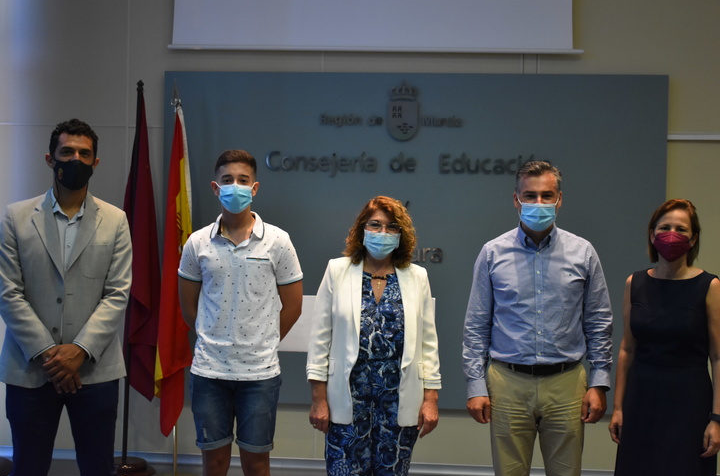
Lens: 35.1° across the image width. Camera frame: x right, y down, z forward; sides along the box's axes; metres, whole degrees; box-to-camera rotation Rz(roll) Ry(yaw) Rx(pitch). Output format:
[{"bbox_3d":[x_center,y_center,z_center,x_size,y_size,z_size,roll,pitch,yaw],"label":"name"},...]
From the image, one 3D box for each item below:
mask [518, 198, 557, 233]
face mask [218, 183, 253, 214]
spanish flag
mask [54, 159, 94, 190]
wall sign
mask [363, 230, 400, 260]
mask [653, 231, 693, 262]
[{"bbox_3d":[0.635,-0.084,4.080,0.143,0.122,0.095,1,0,9],"label":"mask"},{"bbox_3d":[-0.464,-0.147,4.250,0.132,0.118,0.090,1,0,-6],"label":"face mask"},{"bbox_3d":[-1.025,0.158,6.300,0.220,1.870,0.200,1,0,5],"label":"spanish flag"},{"bbox_3d":[-0.994,-0.221,3.970,0.145,0.115,0.090,1,0,-20],"label":"mask"},{"bbox_3d":[0.293,0.018,6.833,3.030,2.010,0.050,1,0,5],"label":"wall sign"},{"bbox_3d":[0.075,0.026,4.000,0.135,0.107,0.085,1,0,-4],"label":"mask"},{"bbox_3d":[1.151,0.031,4.200,0.145,0.116,0.090,1,0,16],"label":"mask"}]

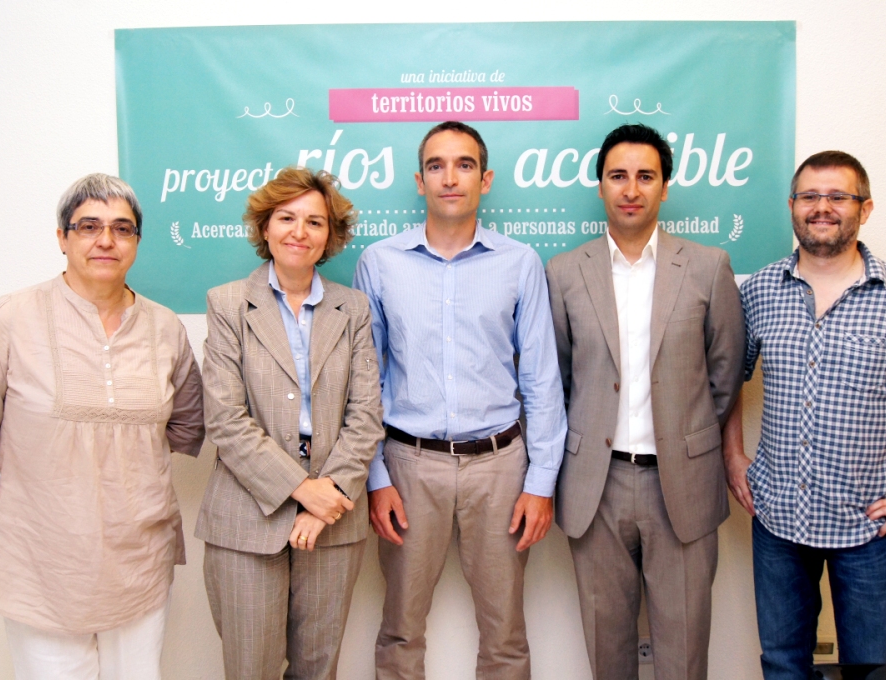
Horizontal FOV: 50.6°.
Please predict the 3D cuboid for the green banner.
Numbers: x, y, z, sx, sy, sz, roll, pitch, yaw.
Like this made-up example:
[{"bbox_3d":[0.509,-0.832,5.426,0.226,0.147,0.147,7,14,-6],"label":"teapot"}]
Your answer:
[{"bbox_3d":[0.040,-0.485,2.680,1.930,0.808,0.025,0,5,1],"label":"green banner"}]

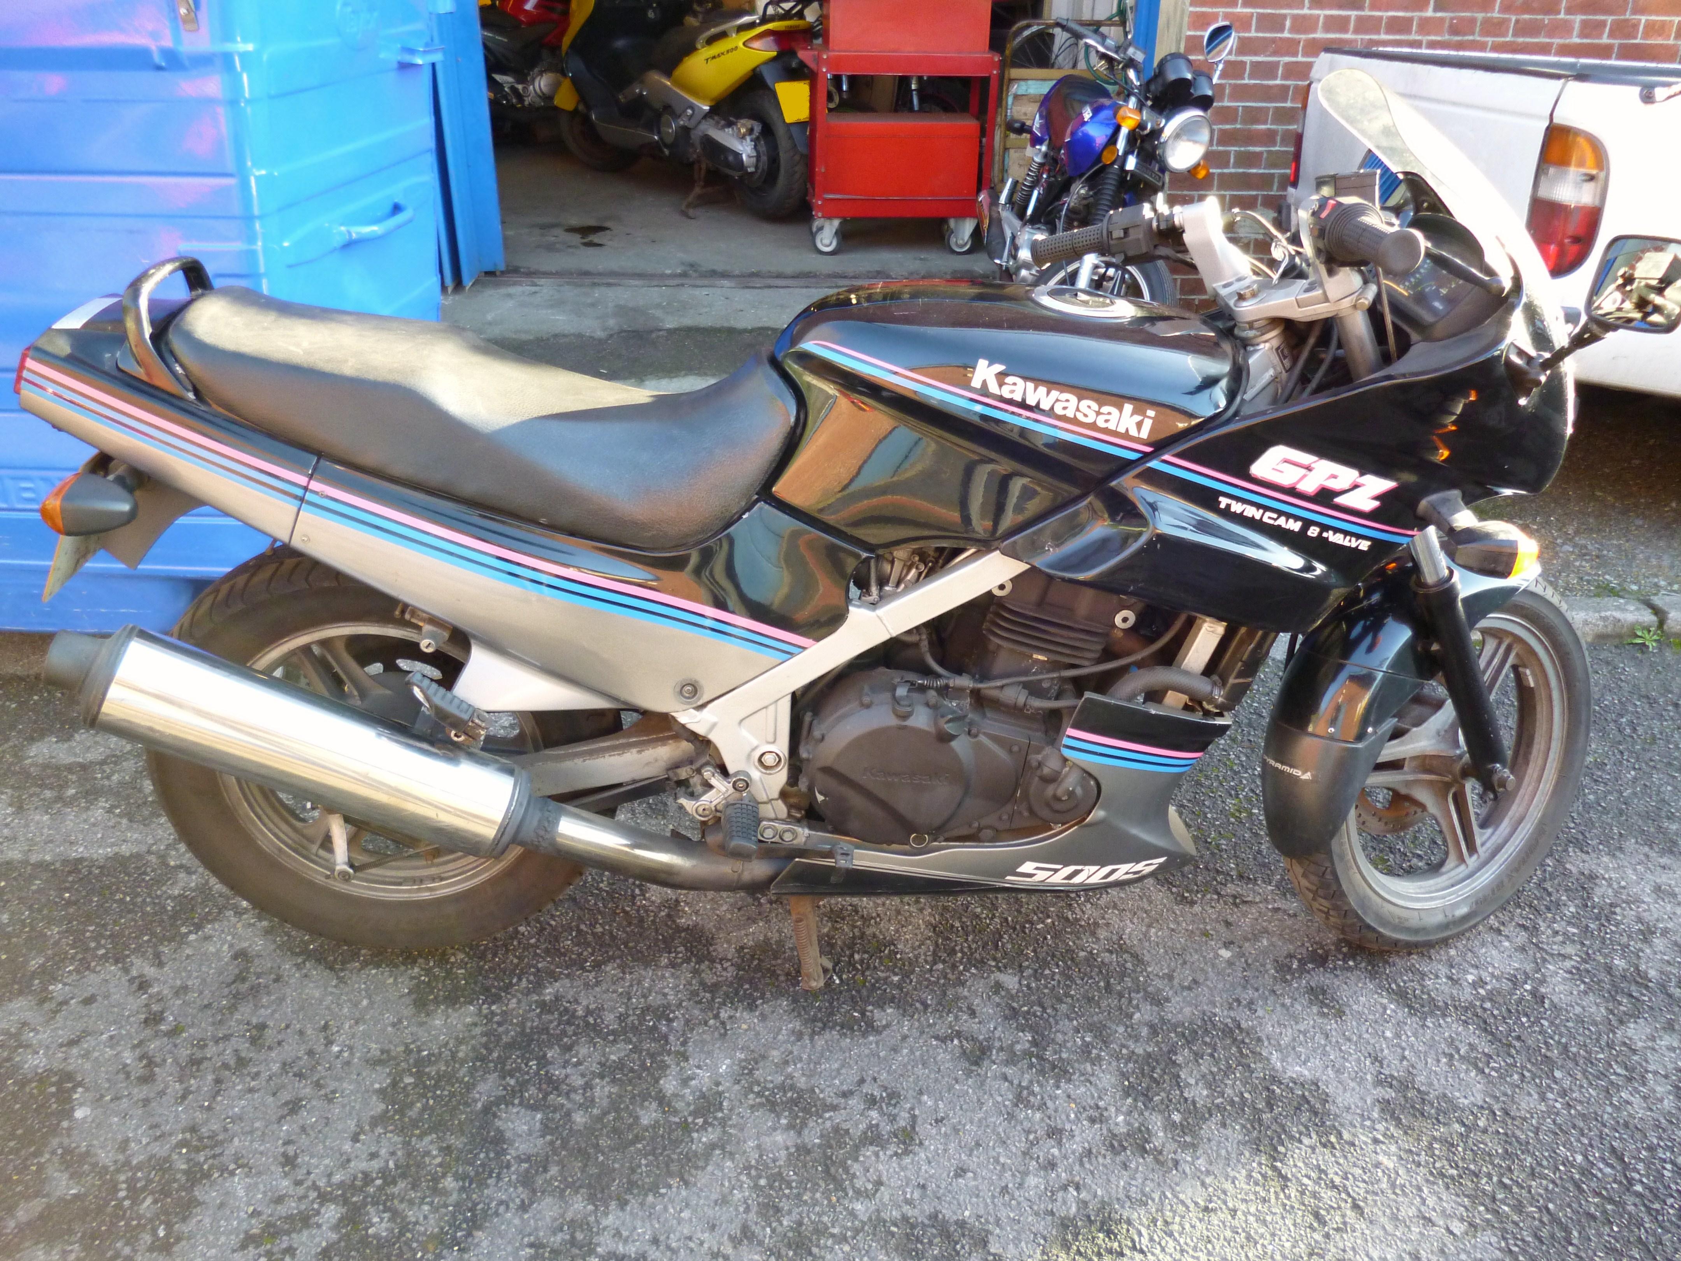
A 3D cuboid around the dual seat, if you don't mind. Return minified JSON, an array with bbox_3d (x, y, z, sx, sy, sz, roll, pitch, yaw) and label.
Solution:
[{"bbox_3d":[-0.415,-0.247,1.611,0.710,0.240,0.300,0,28,-3],"label":"dual seat"}]

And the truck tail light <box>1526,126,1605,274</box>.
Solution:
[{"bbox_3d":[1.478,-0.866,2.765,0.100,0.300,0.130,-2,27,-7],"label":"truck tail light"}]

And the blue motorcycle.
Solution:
[{"bbox_3d":[0.752,-1.394,4.163,0.760,1.120,2.030,6,28,-7],"label":"blue motorcycle"}]

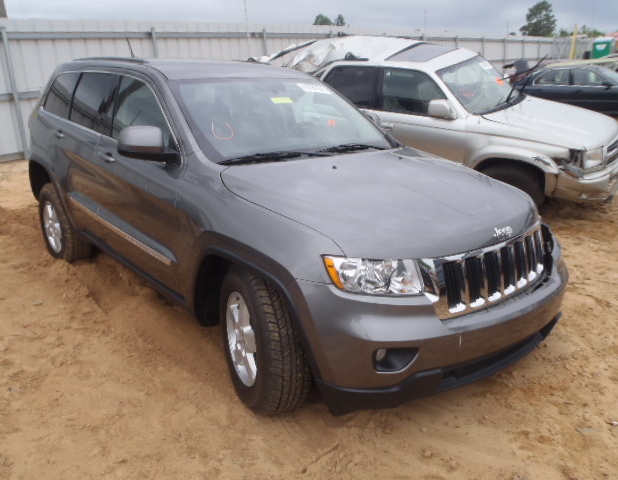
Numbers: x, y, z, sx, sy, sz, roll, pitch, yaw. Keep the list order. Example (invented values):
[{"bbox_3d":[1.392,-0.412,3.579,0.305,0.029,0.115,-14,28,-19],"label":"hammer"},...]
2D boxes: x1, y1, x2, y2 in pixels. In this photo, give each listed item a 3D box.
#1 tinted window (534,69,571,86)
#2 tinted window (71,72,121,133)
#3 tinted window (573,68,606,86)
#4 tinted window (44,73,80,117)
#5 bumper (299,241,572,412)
[{"bbox_3d":[5.715,-3.829,12.200,0.800,0.370,0.090,11,4,39],"label":"tinted window"},{"bbox_3d":[-1.513,-0.976,3.669,0.090,0.420,0.840,7,8,-43],"label":"tinted window"},{"bbox_3d":[6.517,-3.735,11.900,0.850,0.380,0.090,11,4,39],"label":"tinted window"},{"bbox_3d":[-2.038,-1.184,4.264,0.090,0.360,0.700,7,8,-43],"label":"tinted window"},{"bbox_3d":[0.787,0.295,2.551,1.860,0.570,0.540,-13,21,-39],"label":"bumper"}]

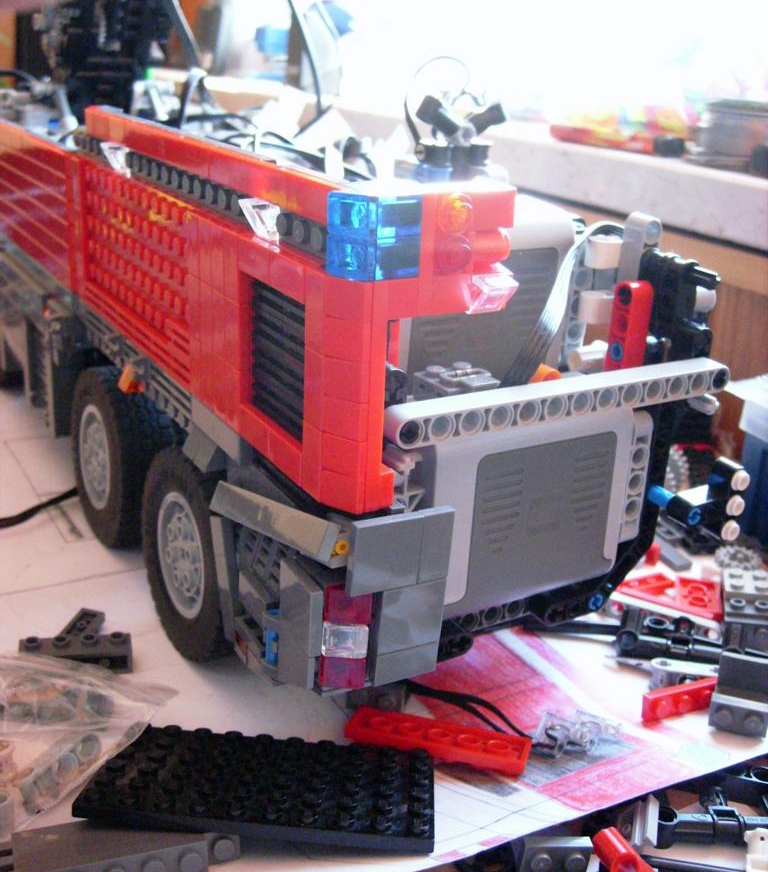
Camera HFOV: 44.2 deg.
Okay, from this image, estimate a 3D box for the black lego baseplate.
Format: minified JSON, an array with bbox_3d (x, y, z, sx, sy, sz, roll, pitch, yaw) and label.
[{"bbox_3d":[-0.028,0.084,0.232,0.080,0.005,0.048,5,3,0],"label":"black lego baseplate"}]

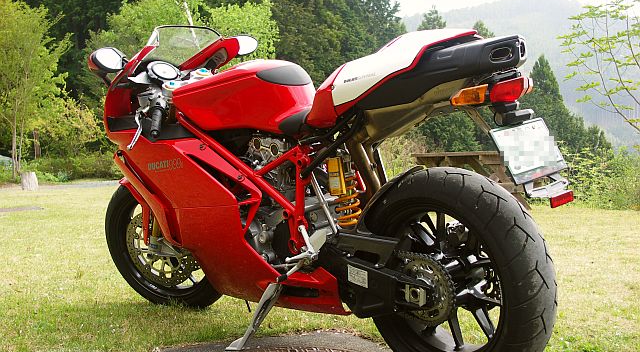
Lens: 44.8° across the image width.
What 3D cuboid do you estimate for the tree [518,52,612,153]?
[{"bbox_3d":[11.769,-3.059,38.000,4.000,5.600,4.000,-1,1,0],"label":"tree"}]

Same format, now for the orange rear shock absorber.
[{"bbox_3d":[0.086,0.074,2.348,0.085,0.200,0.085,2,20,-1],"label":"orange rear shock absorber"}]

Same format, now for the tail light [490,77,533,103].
[{"bbox_3d":[0.444,-0.213,1.861,0.160,0.046,0.055,-16,12,-41],"label":"tail light"}]

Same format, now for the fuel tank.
[{"bbox_3d":[-0.213,-0.261,2.568,0.300,0.240,0.620,-16,12,-41],"label":"fuel tank"}]

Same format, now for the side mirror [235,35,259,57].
[{"bbox_3d":[-0.284,-0.510,3.021,0.125,0.075,0.065,-15,10,-33],"label":"side mirror"}]

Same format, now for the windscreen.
[{"bbox_3d":[-0.564,-0.466,2.887,0.280,0.155,0.320,-16,12,-41],"label":"windscreen"}]

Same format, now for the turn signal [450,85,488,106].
[{"bbox_3d":[0.337,-0.181,1.798,0.098,0.045,0.050,-13,10,-26],"label":"turn signal"}]

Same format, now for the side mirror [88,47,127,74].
[{"bbox_3d":[-0.716,-0.392,2.622,0.075,0.085,0.130,-1,11,40],"label":"side mirror"}]

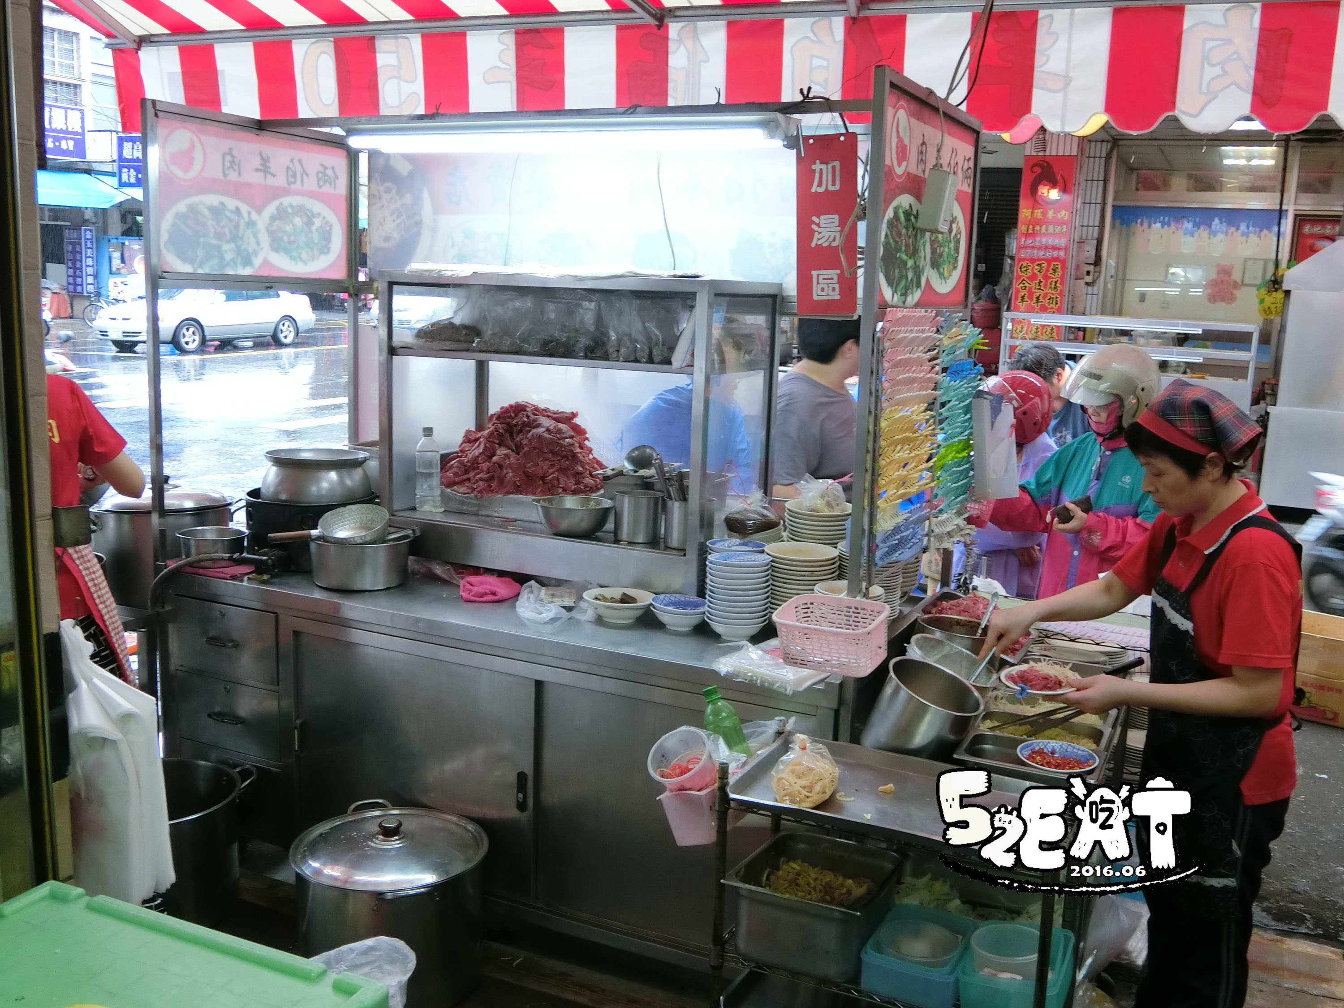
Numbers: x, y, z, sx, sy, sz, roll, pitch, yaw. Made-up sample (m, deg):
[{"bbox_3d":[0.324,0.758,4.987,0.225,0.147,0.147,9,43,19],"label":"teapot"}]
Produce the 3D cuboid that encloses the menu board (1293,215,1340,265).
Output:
[{"bbox_3d":[5.418,-2.109,11.300,0.520,0.620,0.040,6,10,25],"label":"menu board"}]

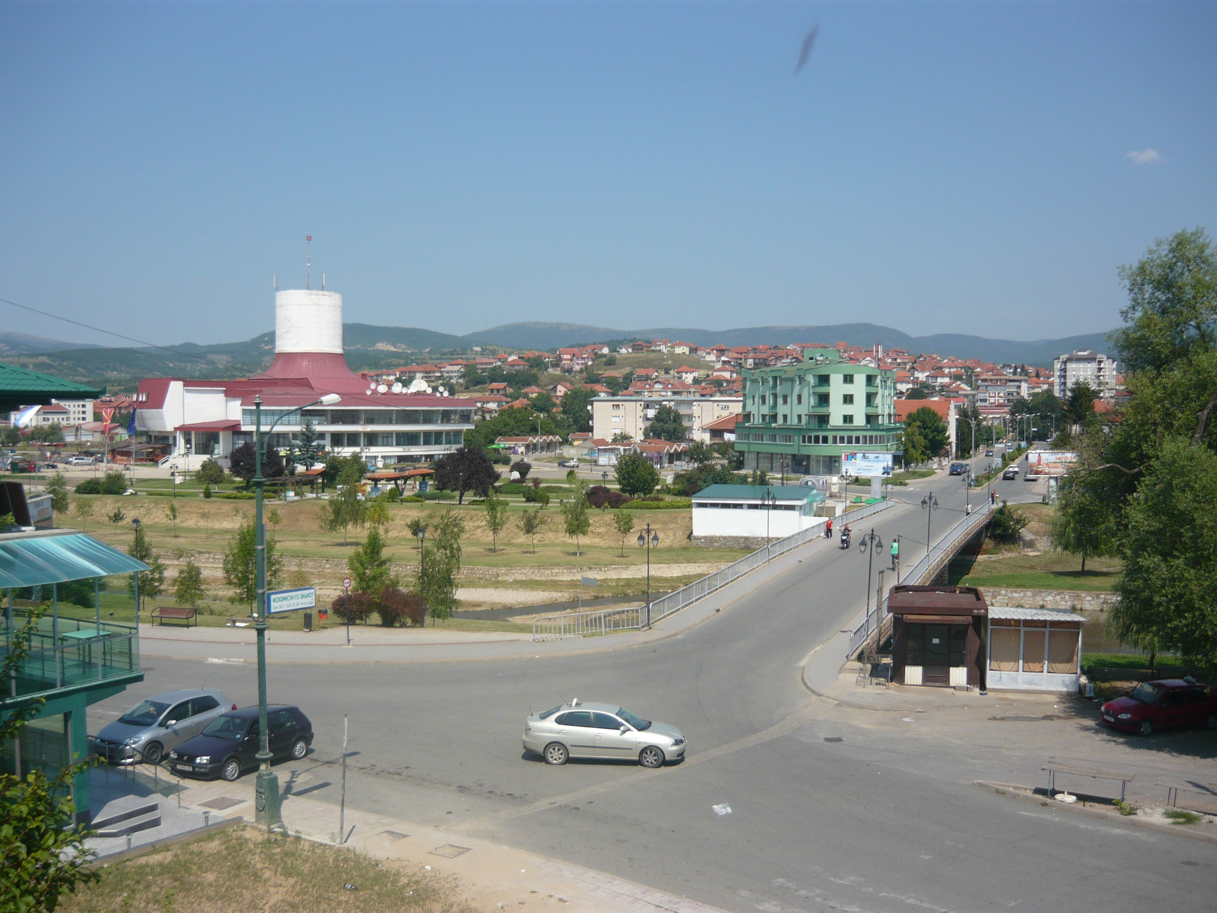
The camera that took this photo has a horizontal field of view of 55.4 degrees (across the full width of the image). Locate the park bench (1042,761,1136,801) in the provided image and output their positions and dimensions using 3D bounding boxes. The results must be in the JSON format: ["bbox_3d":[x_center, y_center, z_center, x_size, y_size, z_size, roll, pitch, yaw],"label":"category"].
[{"bbox_3d":[11.401,7.789,27.563,1.950,0.600,0.630,2,3,29],"label":"park bench"}]

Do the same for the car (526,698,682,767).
[{"bbox_3d":[-0.070,7.190,30.500,4.280,1.450,1.710,0,3,6],"label":"car"}]

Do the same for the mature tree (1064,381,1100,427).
[{"bbox_3d":[110.217,-10.269,269.682,7.778,14.577,7.778,1,3,22],"label":"mature tree"}]

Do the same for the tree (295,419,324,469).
[{"bbox_3d":[-52.489,-1.747,203.000,5.160,9.650,5.160,0,2,0],"label":"tree"}]

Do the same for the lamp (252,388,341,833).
[{"bbox_3d":[-7.163,3.397,27.070,0.600,9.708,2.800,2,3,33],"label":"lamp"}]

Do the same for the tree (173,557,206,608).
[{"bbox_3d":[-18.992,5.845,52.625,1.394,2.516,1.394,-1,3,-20],"label":"tree"}]

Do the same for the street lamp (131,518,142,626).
[{"bbox_3d":[-22.140,5.136,54.500,0.420,4.500,0.420,0,2,0],"label":"street lamp"}]

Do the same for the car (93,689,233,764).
[{"bbox_3d":[-13.084,7.893,34.344,1.760,1.510,4.220,1,2,25],"label":"car"}]

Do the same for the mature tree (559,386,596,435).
[{"bbox_3d":[-7.458,-10.670,280.000,8.949,12.850,8.681,0,3,0],"label":"mature tree"}]

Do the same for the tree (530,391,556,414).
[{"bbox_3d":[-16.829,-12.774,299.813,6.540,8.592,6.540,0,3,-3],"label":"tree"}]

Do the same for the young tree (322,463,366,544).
[{"bbox_3d":[-22.253,3.915,97.500,3.835,6.952,3.720,0,3,0],"label":"young tree"}]

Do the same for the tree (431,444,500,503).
[{"bbox_3d":[-16.719,2.118,136.000,7.910,7.020,7.910,0,2,0],"label":"tree"}]

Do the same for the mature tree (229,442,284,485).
[{"bbox_3d":[-38.562,0.937,127.000,6.037,5.100,5.856,0,3,0],"label":"mature tree"}]

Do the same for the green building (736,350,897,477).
[{"bbox_3d":[31.020,-6.755,173.205,20.000,18.373,19.000,0,3,-12],"label":"green building"}]

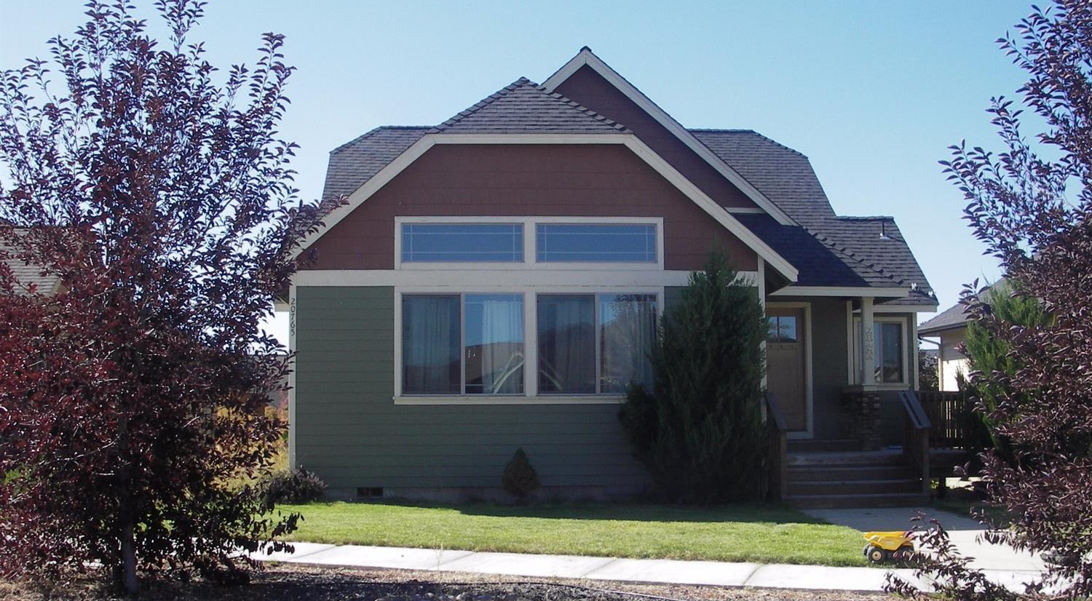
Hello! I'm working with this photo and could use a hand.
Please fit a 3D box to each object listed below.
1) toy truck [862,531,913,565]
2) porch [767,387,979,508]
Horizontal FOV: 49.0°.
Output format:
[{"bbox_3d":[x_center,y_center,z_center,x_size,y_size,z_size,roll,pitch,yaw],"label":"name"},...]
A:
[{"bbox_3d":[3.186,2.312,11.219,0.440,0.270,0.270,0,-4,-3],"label":"toy truck"},{"bbox_3d":[4.994,2.213,18.622,3.500,1.660,3.500,0,-4,-4],"label":"porch"}]

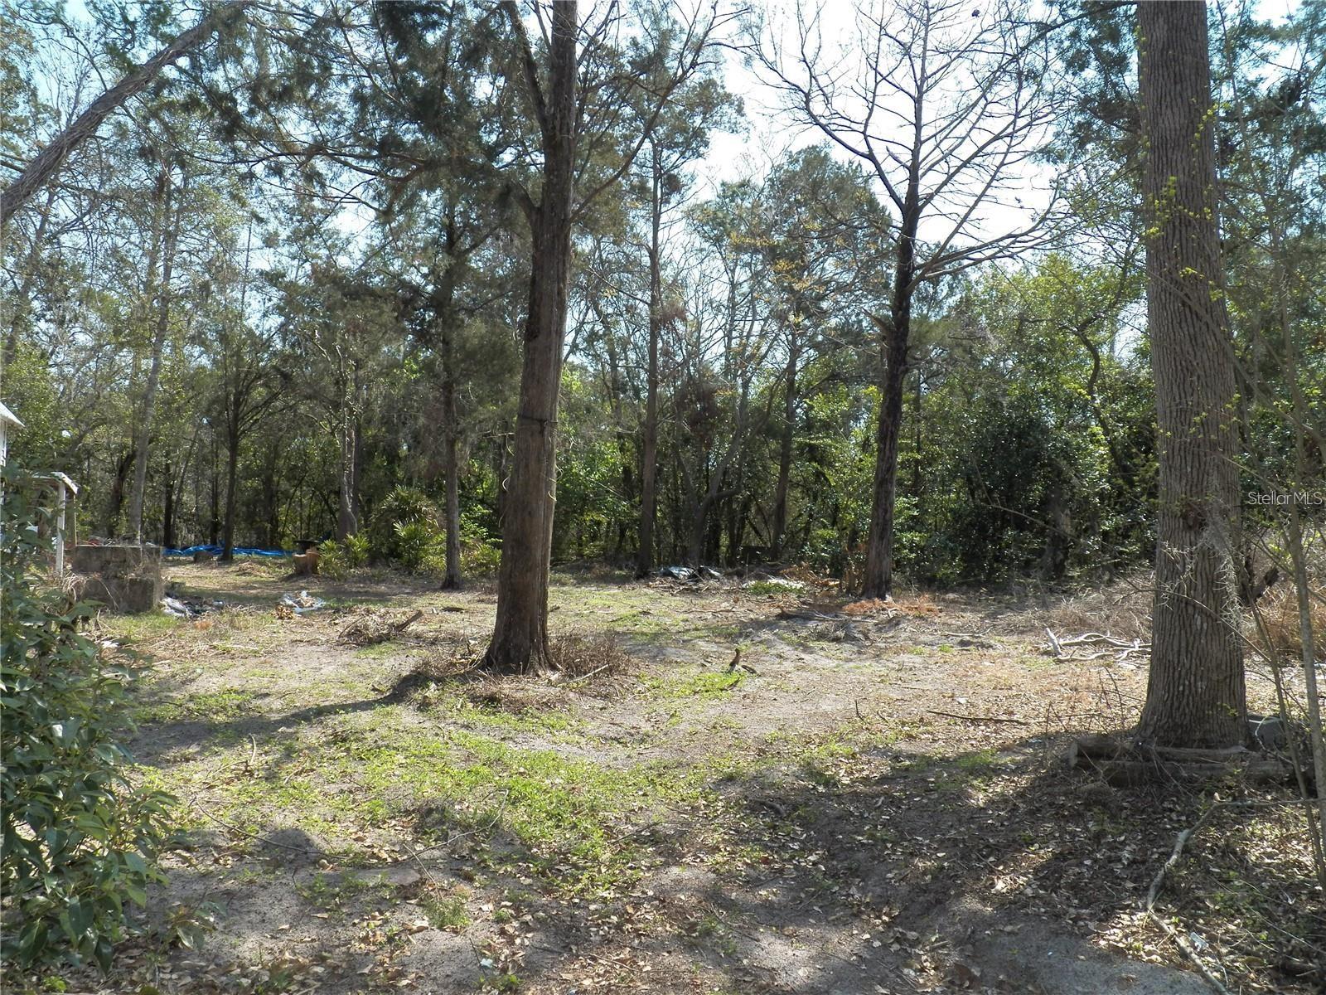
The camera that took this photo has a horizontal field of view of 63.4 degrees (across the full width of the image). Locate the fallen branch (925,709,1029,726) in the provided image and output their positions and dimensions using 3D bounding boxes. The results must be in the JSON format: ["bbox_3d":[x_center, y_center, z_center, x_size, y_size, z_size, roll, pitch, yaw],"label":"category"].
[{"bbox_3d":[2.448,1.713,8.451,0.800,0.060,0.120,-1,-1,38],"label":"fallen branch"}]

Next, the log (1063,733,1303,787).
[{"bbox_3d":[3.190,1.592,6.602,1.360,0.240,0.360,0,-1,0],"label":"log"}]

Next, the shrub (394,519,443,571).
[{"bbox_3d":[-6.369,1.260,28.012,1.250,1.400,1.200,0,-1,0],"label":"shrub"}]

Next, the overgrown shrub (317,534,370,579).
[{"bbox_3d":[-7.823,1.470,26.310,1.200,1.150,1.100,0,-1,0],"label":"overgrown shrub"}]

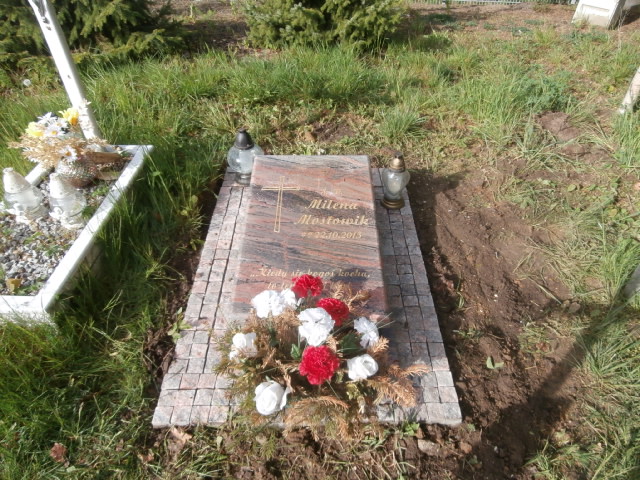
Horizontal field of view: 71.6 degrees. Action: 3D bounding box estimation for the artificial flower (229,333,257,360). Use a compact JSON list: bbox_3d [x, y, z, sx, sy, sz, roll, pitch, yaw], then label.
[{"bbox_3d":[-0.227,0.312,1.300,0.075,0.070,0.075,11,43,13],"label":"artificial flower"}]

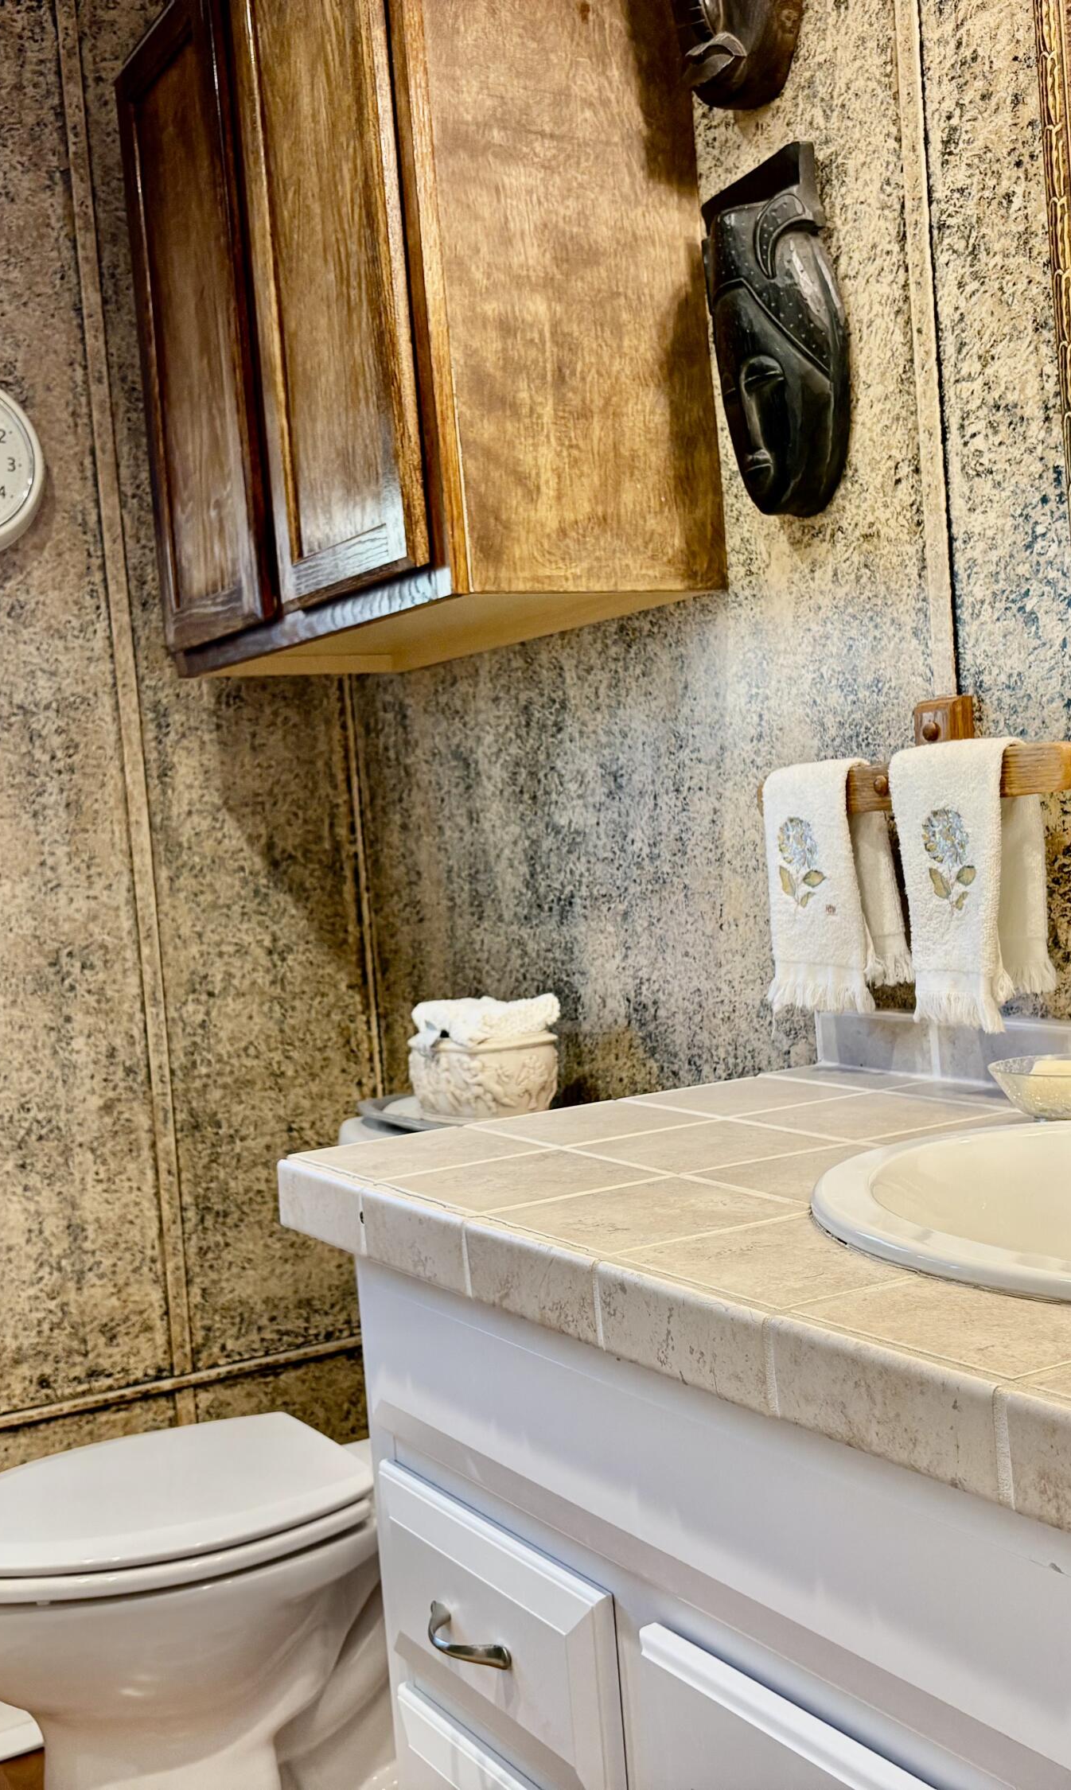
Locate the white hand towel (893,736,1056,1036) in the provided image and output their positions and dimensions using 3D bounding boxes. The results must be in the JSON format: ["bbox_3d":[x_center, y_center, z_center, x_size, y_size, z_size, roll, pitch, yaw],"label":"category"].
[{"bbox_3d":[0.353,-0.008,1.452,0.052,0.232,0.132,-5,2,-30],"label":"white hand towel"}]

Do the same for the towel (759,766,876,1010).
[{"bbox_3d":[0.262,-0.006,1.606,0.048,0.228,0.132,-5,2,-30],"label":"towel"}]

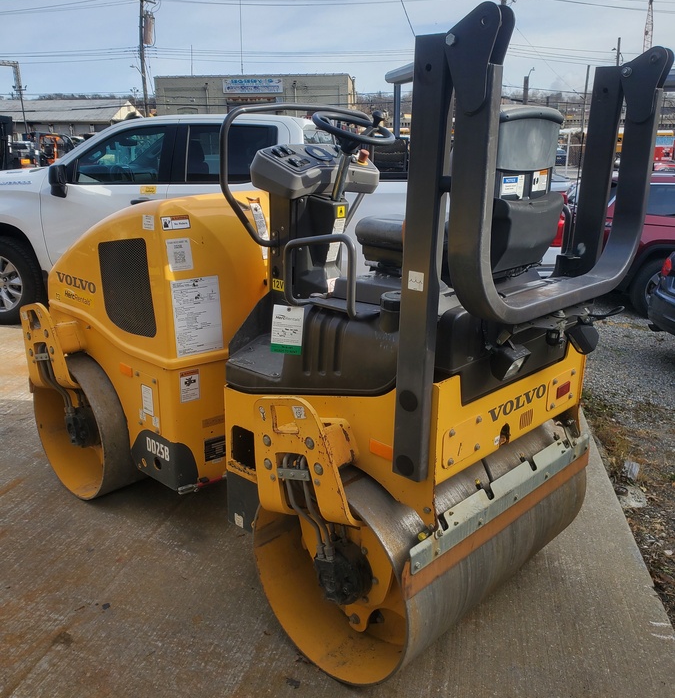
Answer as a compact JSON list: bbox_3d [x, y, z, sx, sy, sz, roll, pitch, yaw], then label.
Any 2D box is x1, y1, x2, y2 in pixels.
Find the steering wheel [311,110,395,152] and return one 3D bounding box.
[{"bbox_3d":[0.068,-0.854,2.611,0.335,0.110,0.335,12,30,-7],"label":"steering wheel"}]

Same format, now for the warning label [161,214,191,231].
[{"bbox_3d":[-0.668,-0.521,2.799,0.005,0.055,0.127,-3,10,45],"label":"warning label"}]

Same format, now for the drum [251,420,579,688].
[{"bbox_3d":[0.358,0.641,2.649,0.742,0.742,1.182,18,24,42],"label":"drum"}]

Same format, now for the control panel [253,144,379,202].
[{"bbox_3d":[-0.075,-0.733,2.771,0.440,0.145,0.290,-16,36,-43],"label":"control panel"}]

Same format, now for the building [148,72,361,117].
[{"bbox_3d":[-5.409,-17.138,50.749,13.192,5.434,10.000,2,18,5],"label":"building"}]

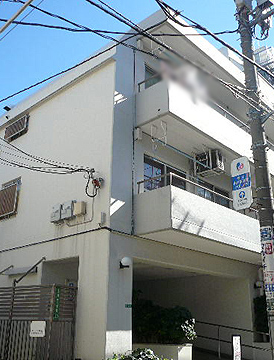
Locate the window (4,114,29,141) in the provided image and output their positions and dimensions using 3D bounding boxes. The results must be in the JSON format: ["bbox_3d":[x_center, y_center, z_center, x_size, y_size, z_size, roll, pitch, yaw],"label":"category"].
[{"bbox_3d":[-3.968,-1.707,12.756,1.150,0.590,0.220,-17,-27,40],"label":"window"}]

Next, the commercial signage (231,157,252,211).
[{"bbox_3d":[2.308,0.061,8.571,0.430,1.190,0.070,-17,-27,40],"label":"commercial signage"}]

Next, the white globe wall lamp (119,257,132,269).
[{"bbox_3d":[-0.254,1.776,8.329,0.270,0.280,0.210,-17,-27,40],"label":"white globe wall lamp"}]

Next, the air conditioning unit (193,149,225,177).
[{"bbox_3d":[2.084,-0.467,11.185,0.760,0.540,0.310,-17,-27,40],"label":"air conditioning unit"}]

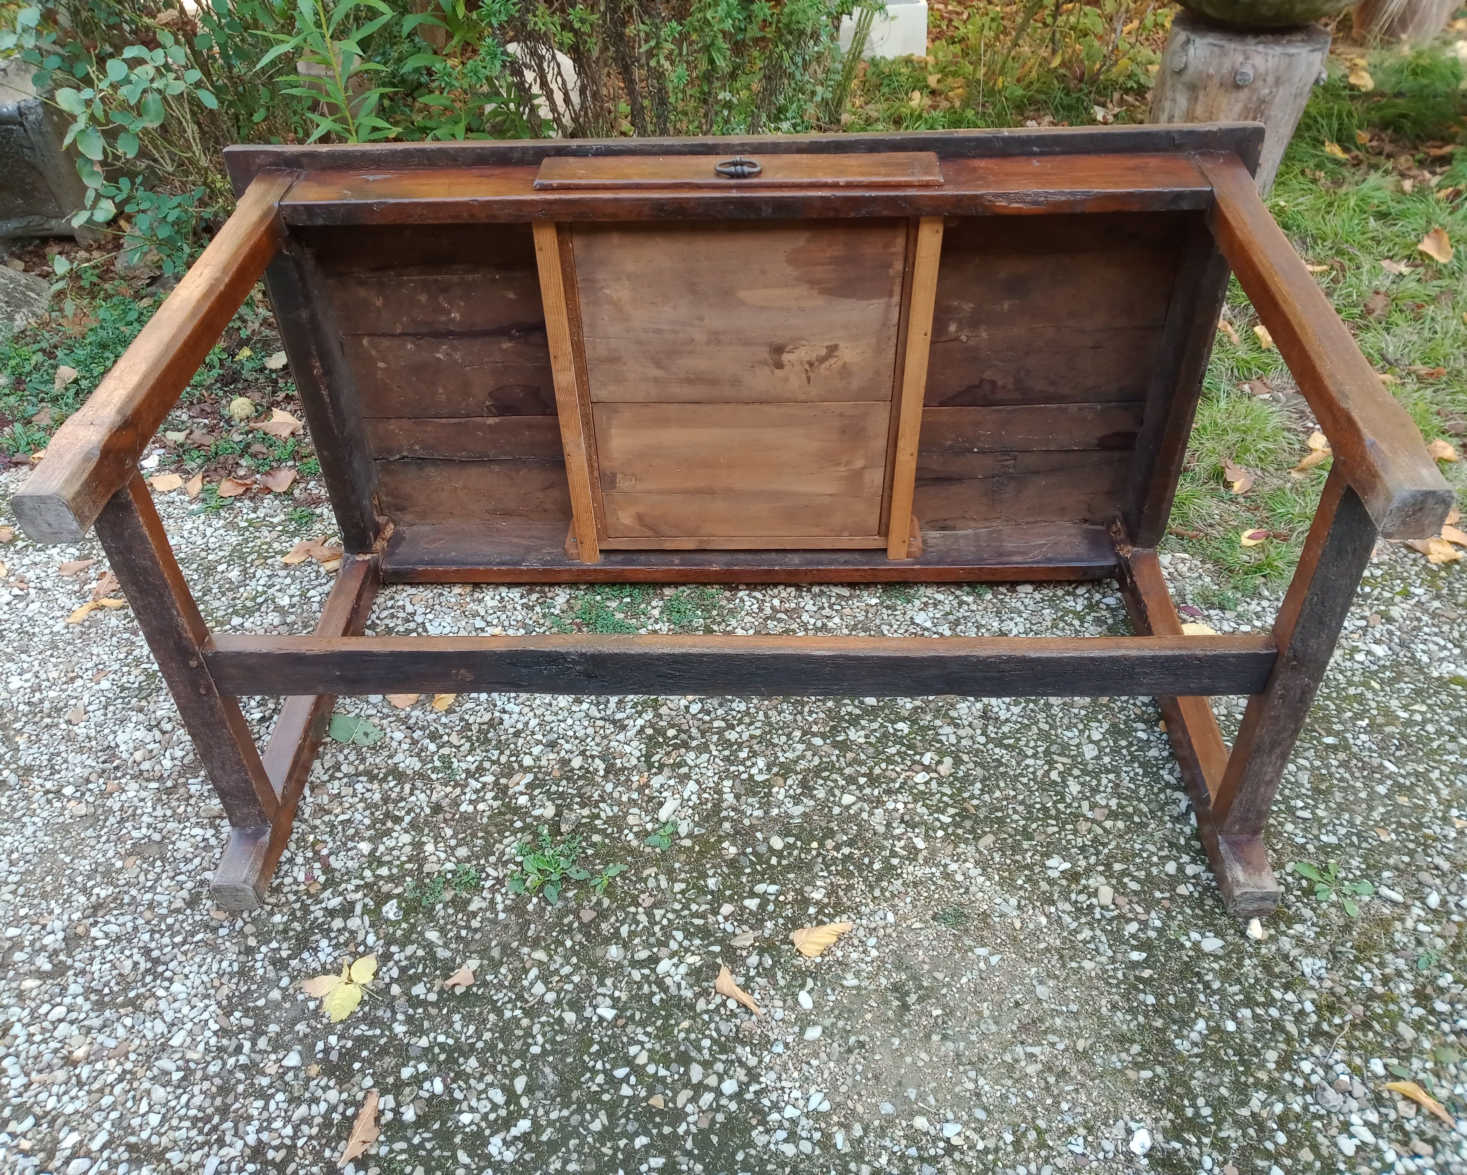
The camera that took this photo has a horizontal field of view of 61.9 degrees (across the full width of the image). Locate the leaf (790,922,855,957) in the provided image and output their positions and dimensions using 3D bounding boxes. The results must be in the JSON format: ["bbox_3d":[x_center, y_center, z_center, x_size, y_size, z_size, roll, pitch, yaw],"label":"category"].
[{"bbox_3d":[0.106,0.412,1.426,0.078,0.021,0.041,-9,38,-9],"label":"leaf"}]

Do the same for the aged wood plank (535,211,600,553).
[{"bbox_3d":[-0.241,-0.271,1.800,0.035,0.585,0.026,0,42,2],"label":"aged wood plank"}]

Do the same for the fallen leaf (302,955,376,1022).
[{"bbox_3d":[-0.438,0.454,1.396,0.087,0.019,0.074,-28,44,-30],"label":"fallen leaf"}]

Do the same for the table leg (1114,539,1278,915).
[{"bbox_3d":[0.628,0.149,1.698,0.052,0.052,0.690,0,40,3],"label":"table leg"}]

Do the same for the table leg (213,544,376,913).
[{"bbox_3d":[-0.600,0.153,1.749,0.052,0.052,0.690,-1,40,2],"label":"table leg"}]

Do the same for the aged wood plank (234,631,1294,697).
[{"bbox_3d":[-0.002,0.090,1.391,1.193,0.075,0.028,0,42,2],"label":"aged wood plank"}]

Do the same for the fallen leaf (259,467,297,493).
[{"bbox_3d":[-0.875,-0.207,2.347,0.073,0.020,0.060,-12,39,-12],"label":"fallen leaf"}]

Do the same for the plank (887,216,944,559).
[{"bbox_3d":[0.268,-0.280,1.831,0.037,0.609,0.023,0,41,2],"label":"plank"}]

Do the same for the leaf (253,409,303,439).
[{"bbox_3d":[-0.933,-0.335,2.503,0.105,0.030,0.080,-12,39,-12],"label":"leaf"}]

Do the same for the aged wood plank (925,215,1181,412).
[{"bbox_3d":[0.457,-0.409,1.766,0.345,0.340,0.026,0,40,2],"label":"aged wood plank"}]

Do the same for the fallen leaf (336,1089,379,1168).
[{"bbox_3d":[-0.406,0.587,1.326,0.032,0.015,0.088,6,39,10],"label":"fallen leaf"}]

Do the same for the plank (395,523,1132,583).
[{"bbox_3d":[0.024,-0.056,2.069,1.226,0.031,0.106,0,41,2],"label":"plank"}]

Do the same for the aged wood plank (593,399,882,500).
[{"bbox_3d":[0.014,-0.211,1.855,0.442,0.175,0.010,0,42,2],"label":"aged wood plank"}]

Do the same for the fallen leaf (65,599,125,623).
[{"bbox_3d":[-1.040,0.036,1.992,0.090,0.022,0.032,-23,43,-23],"label":"fallen leaf"}]

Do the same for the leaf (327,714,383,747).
[{"bbox_3d":[-0.539,0.203,1.731,0.100,0.019,0.049,19,42,26],"label":"leaf"}]

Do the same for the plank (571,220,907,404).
[{"bbox_3d":[0.009,-0.399,1.761,0.463,0.305,0.011,0,41,2],"label":"plank"}]

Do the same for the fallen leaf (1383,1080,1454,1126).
[{"bbox_3d":[0.726,0.543,1.292,0.068,0.020,0.021,27,47,31],"label":"fallen leaf"}]

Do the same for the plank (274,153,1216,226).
[{"bbox_3d":[0.005,-0.536,1.648,1.226,0.034,0.104,0,41,2],"label":"plank"}]

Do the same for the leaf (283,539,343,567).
[{"bbox_3d":[-0.716,-0.064,2.095,0.098,0.030,0.065,-3,39,-1],"label":"leaf"}]

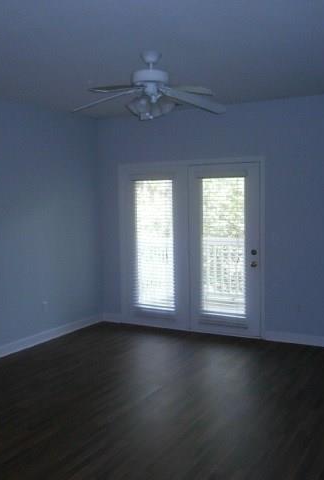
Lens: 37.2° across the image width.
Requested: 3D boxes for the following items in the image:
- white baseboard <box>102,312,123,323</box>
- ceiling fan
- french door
[{"bbox_3d":[-0.685,1.082,6.694,0.320,0.125,0.020,2,5,30],"label":"white baseboard"},{"bbox_3d":[-0.088,-1.173,3.660,1.260,0.500,1.240,-1,5,0],"label":"ceiling fan"},{"bbox_3d":[0.316,0.087,6.038,1.950,2.100,0.100,2,5,30],"label":"french door"}]

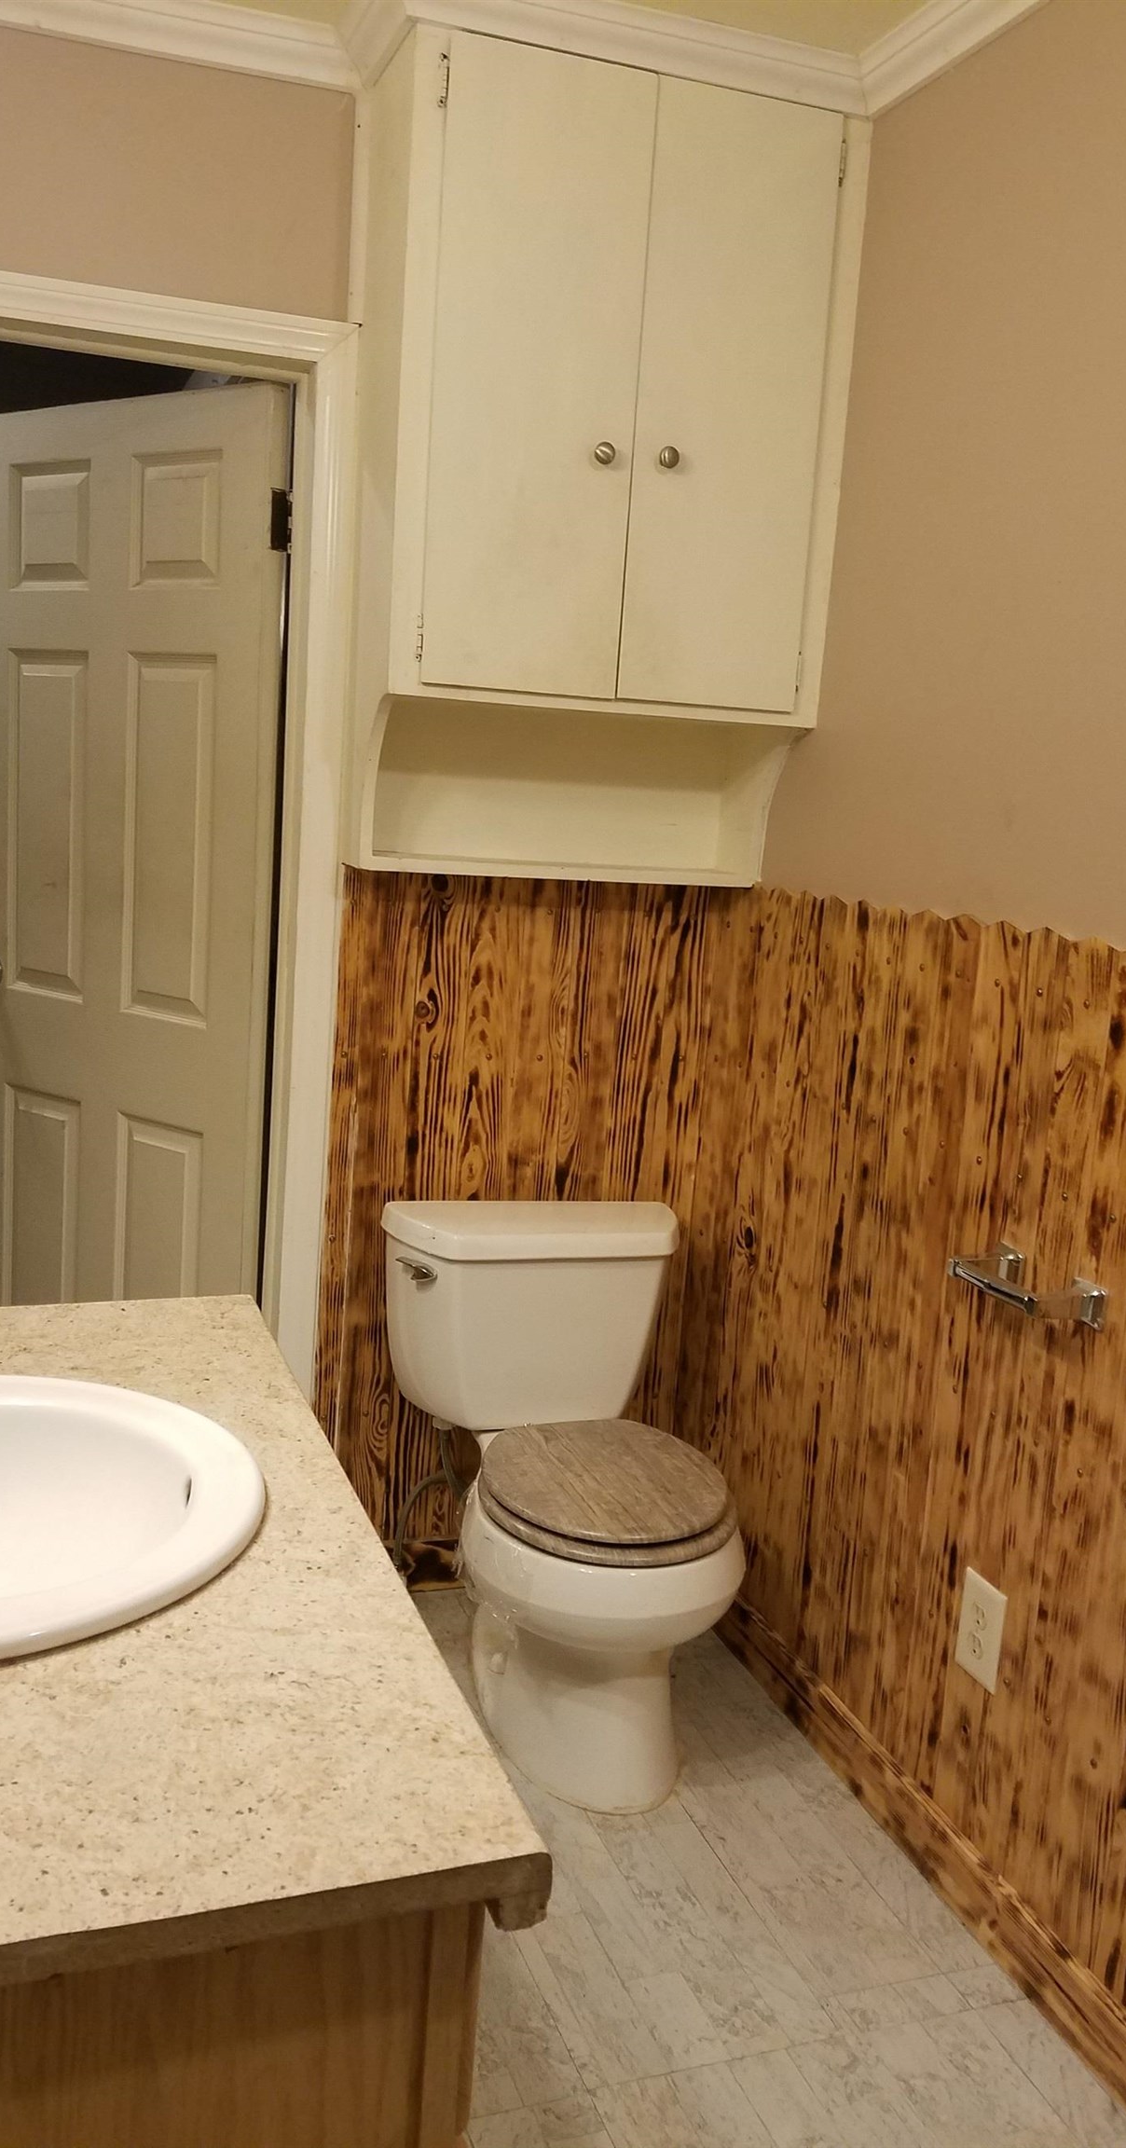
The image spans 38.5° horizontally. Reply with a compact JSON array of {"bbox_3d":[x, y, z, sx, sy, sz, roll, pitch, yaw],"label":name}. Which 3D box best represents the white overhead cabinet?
[{"bbox_3d":[0.049,-0.850,2.431,0.673,1.110,0.258,0,12,-20],"label":"white overhead cabinet"}]

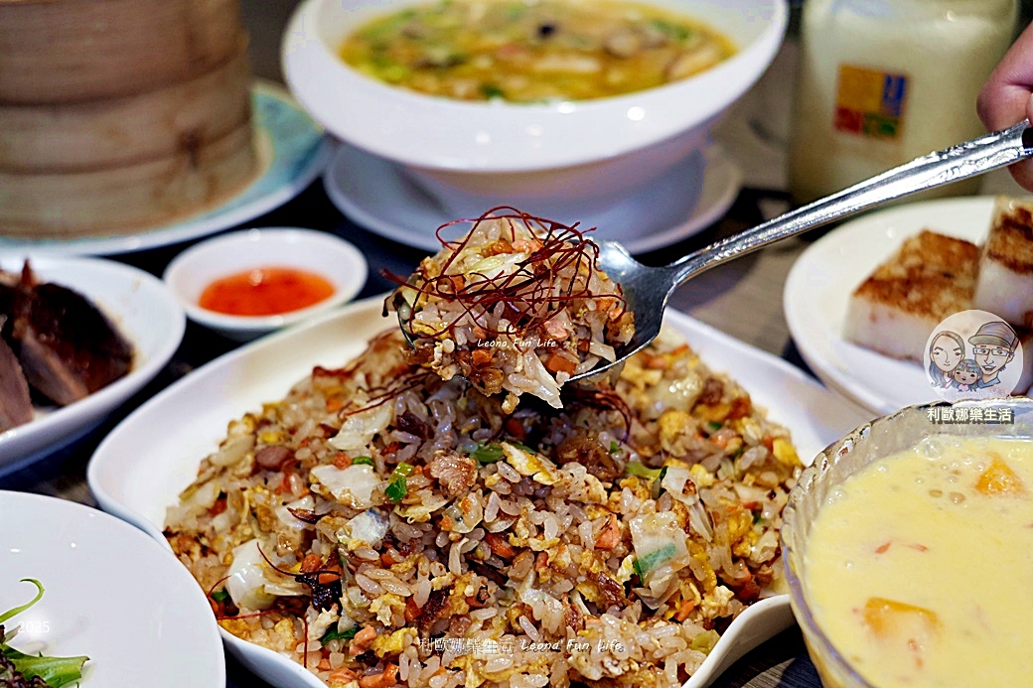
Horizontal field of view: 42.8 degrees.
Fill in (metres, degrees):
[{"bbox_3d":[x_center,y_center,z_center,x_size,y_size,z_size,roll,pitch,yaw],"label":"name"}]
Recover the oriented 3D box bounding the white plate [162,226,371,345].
[{"bbox_3d":[-0.104,-0.018,0.555,0.084,0.025,0.084,0,32,0],"label":"white plate"}]

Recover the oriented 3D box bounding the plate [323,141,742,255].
[{"bbox_3d":[0.008,-0.078,0.652,0.204,0.023,0.204,0,32,0],"label":"plate"}]

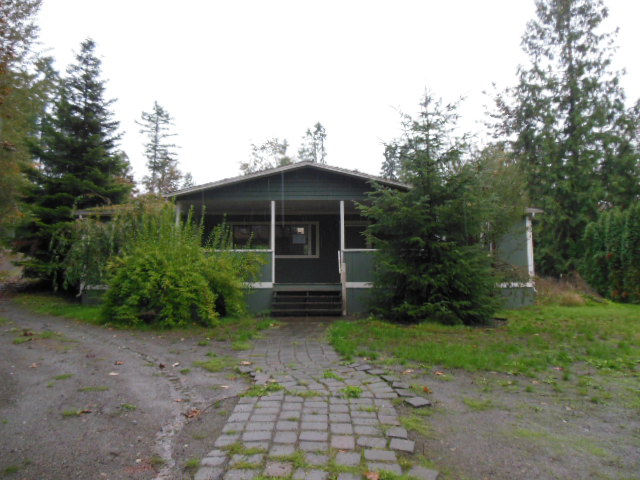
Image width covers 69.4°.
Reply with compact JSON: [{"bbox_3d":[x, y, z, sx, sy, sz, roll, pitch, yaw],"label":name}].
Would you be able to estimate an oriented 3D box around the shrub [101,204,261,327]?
[{"bbox_3d":[-3.311,0.558,10.899,3.723,2.632,2.900,0,-5,0],"label":"shrub"}]

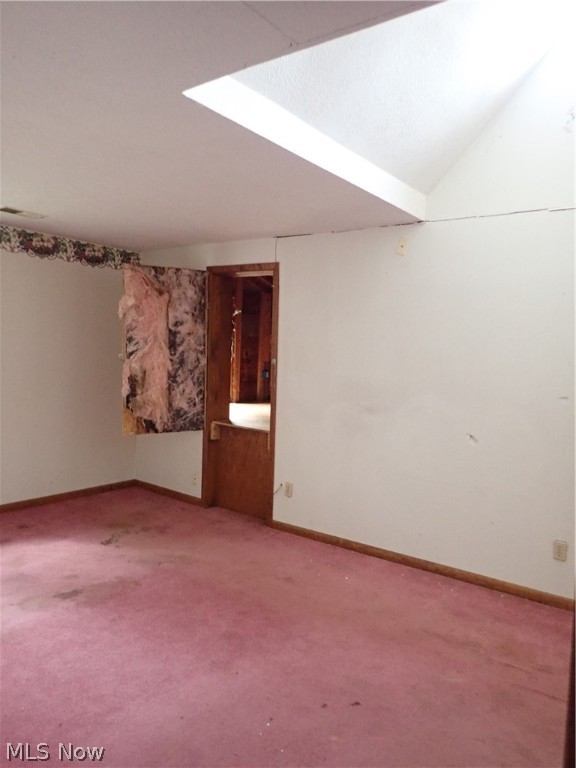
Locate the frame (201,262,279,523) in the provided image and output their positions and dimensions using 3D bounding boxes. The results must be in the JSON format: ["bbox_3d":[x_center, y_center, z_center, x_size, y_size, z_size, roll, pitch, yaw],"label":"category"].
[{"bbox_3d":[-0.406,0.071,4.779,0.806,2.151,0.100,5,5,36],"label":"frame"}]

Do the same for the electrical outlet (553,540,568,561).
[{"bbox_3d":[1.603,0.990,3.273,0.071,0.112,0.010,5,5,36],"label":"electrical outlet"}]

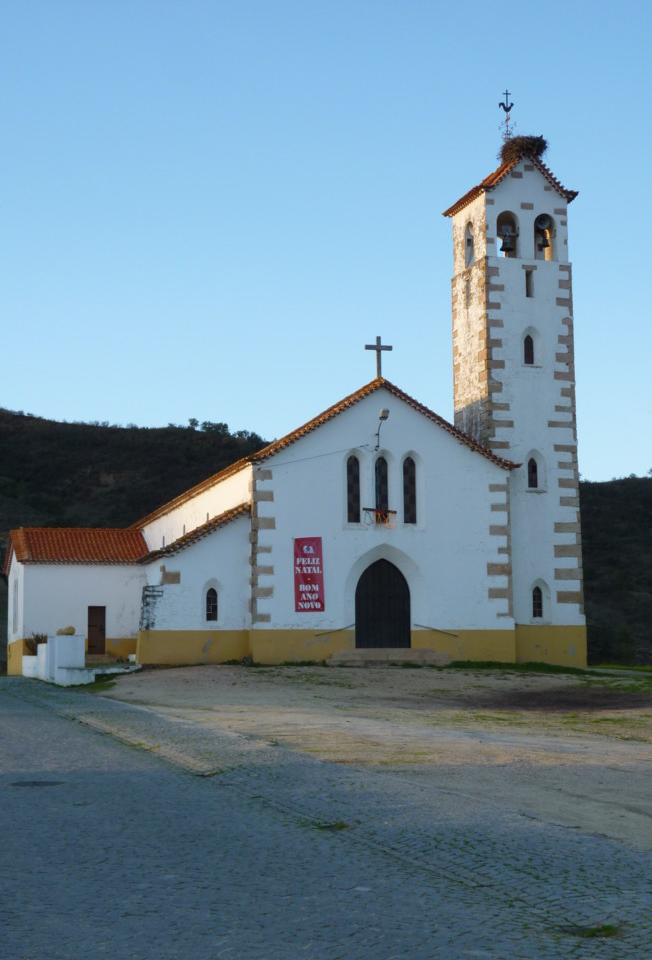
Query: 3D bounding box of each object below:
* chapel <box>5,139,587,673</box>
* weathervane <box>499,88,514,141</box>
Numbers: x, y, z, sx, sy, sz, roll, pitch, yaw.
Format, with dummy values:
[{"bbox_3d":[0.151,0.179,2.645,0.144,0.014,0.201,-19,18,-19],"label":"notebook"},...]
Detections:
[{"bbox_3d":[-2.827,-1.510,71.225,18.927,19.323,26.781,1,-8,-16],"label":"chapel"},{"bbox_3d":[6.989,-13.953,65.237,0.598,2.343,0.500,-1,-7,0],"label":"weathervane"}]

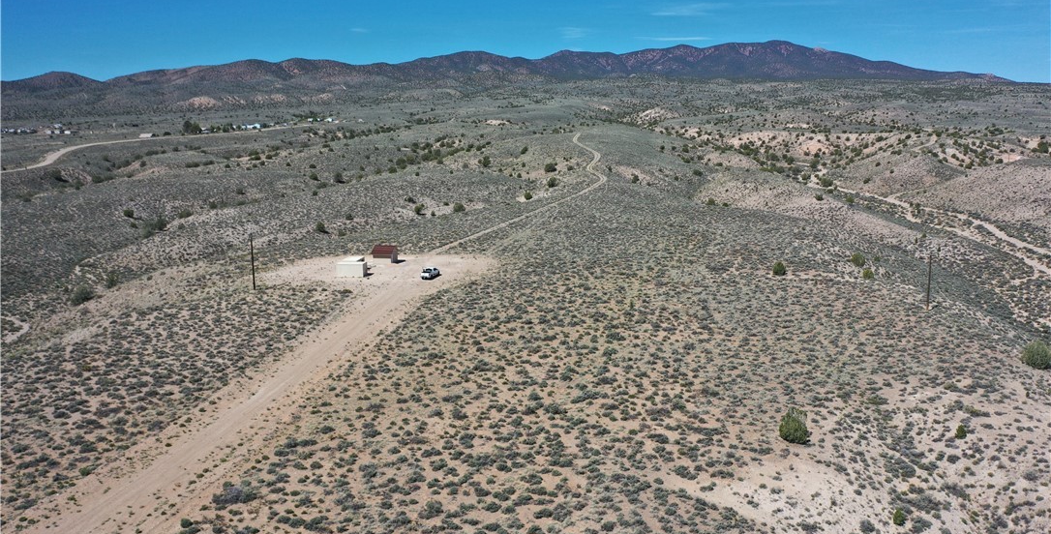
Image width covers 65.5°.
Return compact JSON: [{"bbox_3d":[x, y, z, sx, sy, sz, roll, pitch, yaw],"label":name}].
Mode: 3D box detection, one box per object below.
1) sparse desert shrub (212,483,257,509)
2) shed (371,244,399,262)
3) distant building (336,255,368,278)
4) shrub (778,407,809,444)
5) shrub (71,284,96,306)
[{"bbox_3d":[-27.526,21.457,77.370,4.000,1.250,2.700,0,12,0],"label":"sparse desert shrub"},{"bbox_3d":[-31.218,-2.995,182.121,4.600,3.650,4.000,2,12,11],"label":"shed"},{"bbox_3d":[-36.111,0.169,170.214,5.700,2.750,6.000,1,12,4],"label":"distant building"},{"bbox_3d":[29.904,17.310,90.626,3.050,3.600,3.000,0,12,0],"label":"shrub"},{"bbox_3d":[-85.579,5.149,157.615,4.600,3.700,4.200,0,12,0],"label":"shrub"}]

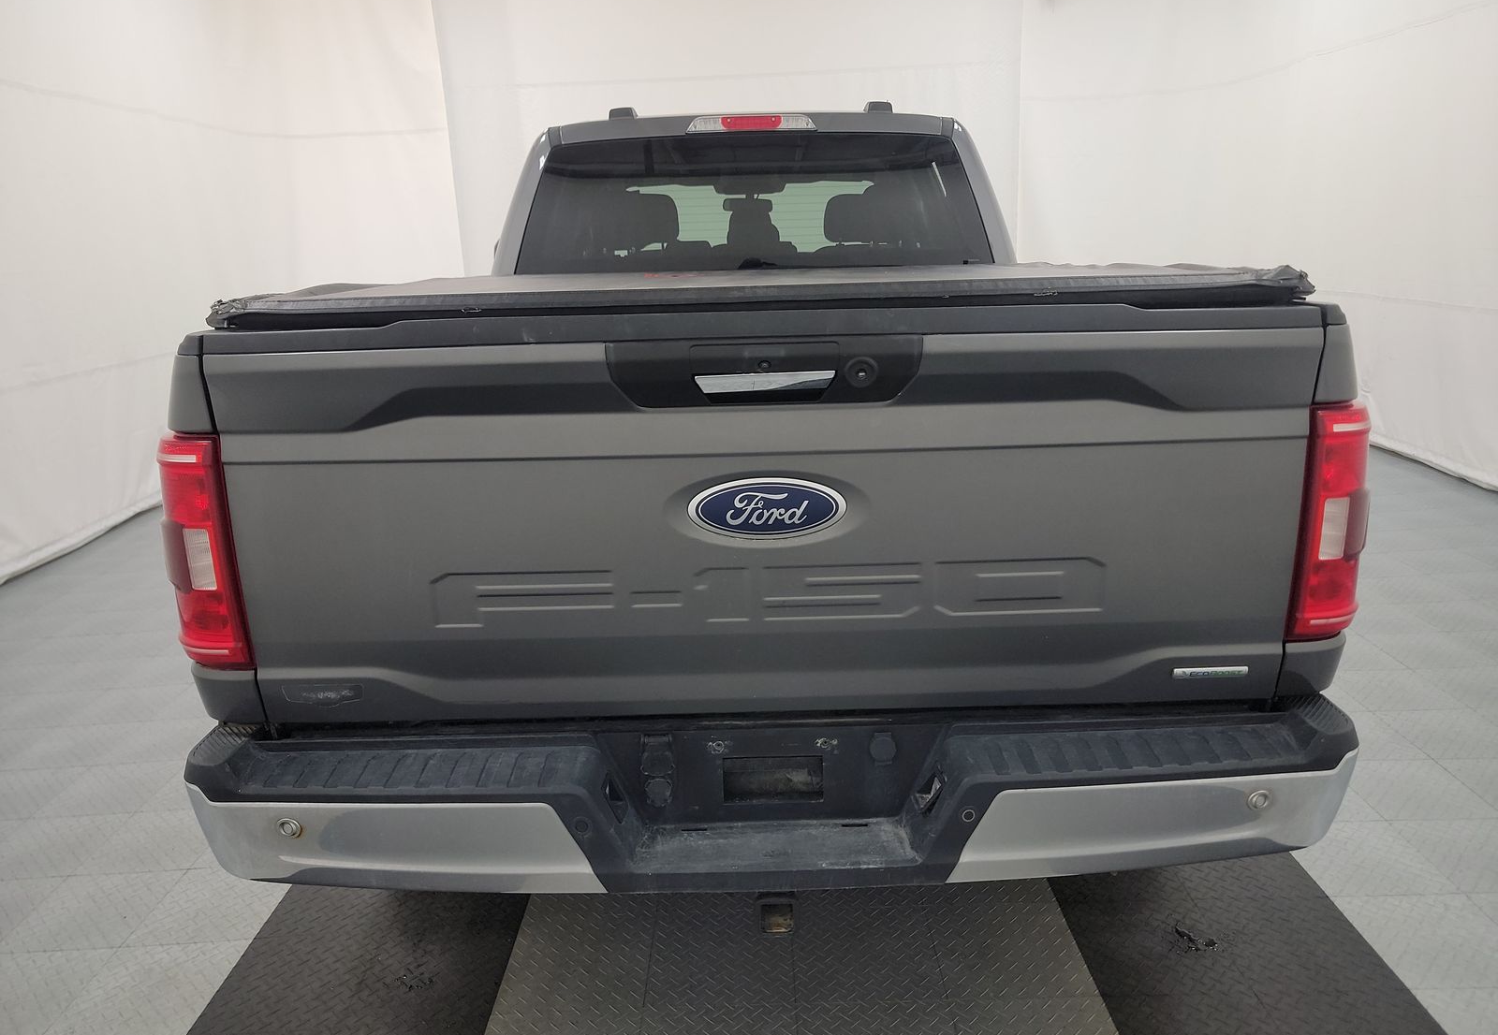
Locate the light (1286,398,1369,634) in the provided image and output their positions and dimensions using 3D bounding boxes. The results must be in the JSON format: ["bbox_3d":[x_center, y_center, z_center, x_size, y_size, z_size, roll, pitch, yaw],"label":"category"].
[{"bbox_3d":[0.937,-0.001,1.709,0.145,0.400,0.160,-2,15,0],"label":"light"}]

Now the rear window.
[{"bbox_3d":[0.013,-1.015,3.352,1.530,0.470,0.100,-2,-1,0],"label":"rear window"}]

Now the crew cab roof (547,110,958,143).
[{"bbox_3d":[0.005,-1.497,4.178,1.360,0.130,1.720,-2,15,0],"label":"crew cab roof"}]

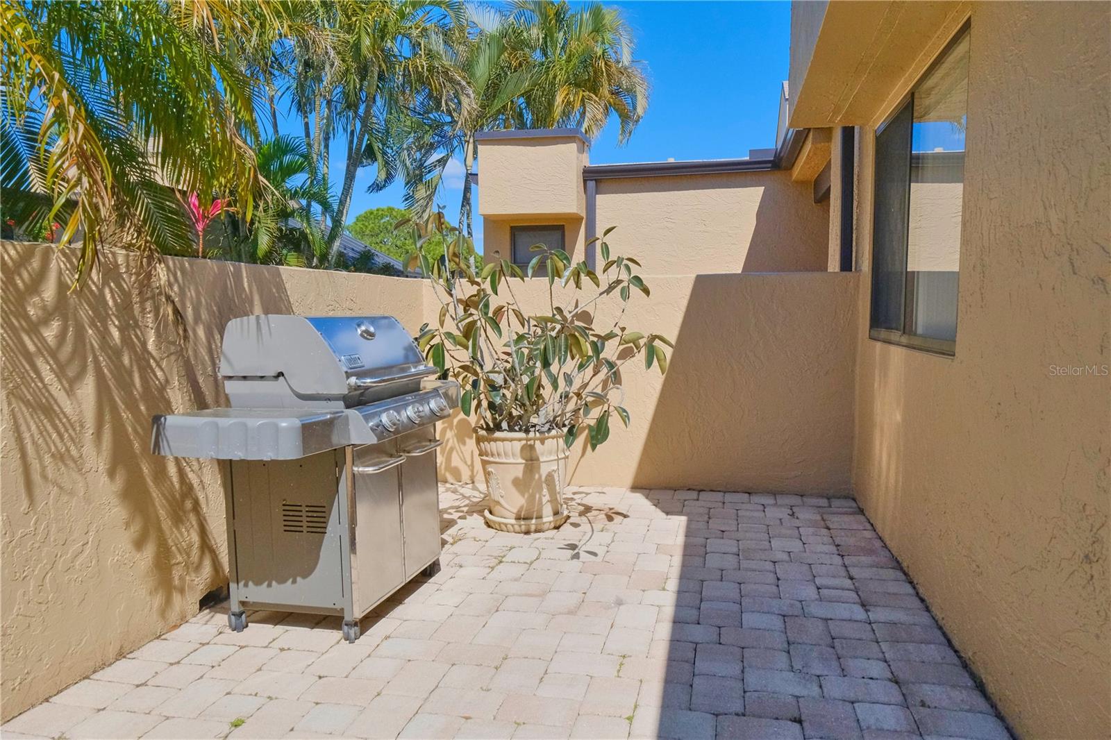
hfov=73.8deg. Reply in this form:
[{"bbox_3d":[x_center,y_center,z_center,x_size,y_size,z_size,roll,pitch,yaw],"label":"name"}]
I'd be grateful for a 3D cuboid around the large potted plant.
[{"bbox_3d":[-0.107,0.011,4.062,1.270,1.640,1.120,0,5,-2],"label":"large potted plant"}]

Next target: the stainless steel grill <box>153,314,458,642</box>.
[{"bbox_3d":[-0.832,0.355,2.938,0.637,1.156,1.248,1,5,15],"label":"stainless steel grill"}]

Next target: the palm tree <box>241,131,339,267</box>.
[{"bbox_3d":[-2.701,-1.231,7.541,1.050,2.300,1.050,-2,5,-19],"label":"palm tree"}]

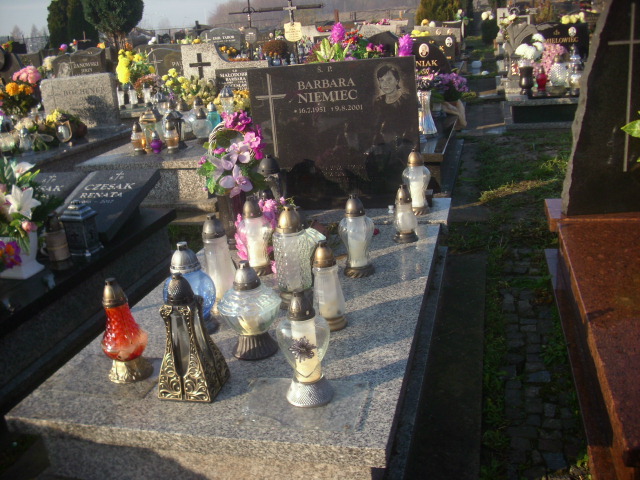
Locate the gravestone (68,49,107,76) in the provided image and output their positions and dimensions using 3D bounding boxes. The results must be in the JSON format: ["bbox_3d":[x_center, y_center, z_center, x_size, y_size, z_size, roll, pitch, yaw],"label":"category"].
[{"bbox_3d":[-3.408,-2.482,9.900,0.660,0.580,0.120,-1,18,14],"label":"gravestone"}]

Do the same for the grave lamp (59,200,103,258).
[{"bbox_3d":[-1.094,-0.061,3.113,0.123,0.232,0.123,2,20,20],"label":"grave lamp"}]

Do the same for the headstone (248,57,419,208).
[{"bbox_3d":[0.080,-0.504,3.346,0.810,0.704,0.080,0,18,14],"label":"headstone"}]

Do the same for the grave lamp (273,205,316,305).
[{"bbox_3d":[-0.086,0.054,2.290,0.165,0.355,0.135,0,18,14],"label":"grave lamp"}]

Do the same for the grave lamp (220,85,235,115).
[{"bbox_3d":[-0.714,-1.041,5.251,0.115,0.280,0.115,0,21,15],"label":"grave lamp"}]

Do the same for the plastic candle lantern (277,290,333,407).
[{"bbox_3d":[-0.040,0.264,1.717,0.136,0.290,0.116,-4,17,6],"label":"plastic candle lantern"}]

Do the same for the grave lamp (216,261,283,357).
[{"bbox_3d":[-0.207,0.196,2.006,0.185,0.281,0.170,-8,17,-7],"label":"grave lamp"}]

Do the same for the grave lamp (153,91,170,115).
[{"bbox_3d":[-1.423,-1.146,6.150,0.135,0.360,0.135,0,18,14],"label":"grave lamp"}]

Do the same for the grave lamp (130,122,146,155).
[{"bbox_3d":[-1.286,-0.718,4.811,0.108,0.218,0.108,0,21,15],"label":"grave lamp"}]

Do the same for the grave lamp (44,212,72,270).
[{"bbox_3d":[-1.132,0.003,2.942,0.112,0.239,0.112,0,19,15],"label":"grave lamp"}]

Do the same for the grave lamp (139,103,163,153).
[{"bbox_3d":[-1.365,-0.893,5.419,0.146,0.357,0.146,-6,17,1],"label":"grave lamp"}]

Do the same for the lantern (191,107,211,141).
[{"bbox_3d":[-0.974,-0.944,5.600,0.164,0.270,0.164,-9,17,-8],"label":"lantern"}]

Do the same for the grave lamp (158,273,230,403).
[{"bbox_3d":[-0.357,0.245,1.822,0.154,0.327,0.154,0,18,18],"label":"grave lamp"}]

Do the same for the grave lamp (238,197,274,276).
[{"bbox_3d":[-0.247,-0.018,2.639,0.137,0.304,0.137,0,18,14],"label":"grave lamp"}]

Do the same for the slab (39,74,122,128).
[{"bbox_3d":[-2.451,-1.422,7.000,0.820,0.510,0.120,-1,18,14],"label":"slab"}]

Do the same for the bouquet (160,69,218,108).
[{"bbox_3d":[-1.230,-1.399,6.400,0.500,0.420,0.420,-9,17,-9],"label":"bouquet"}]

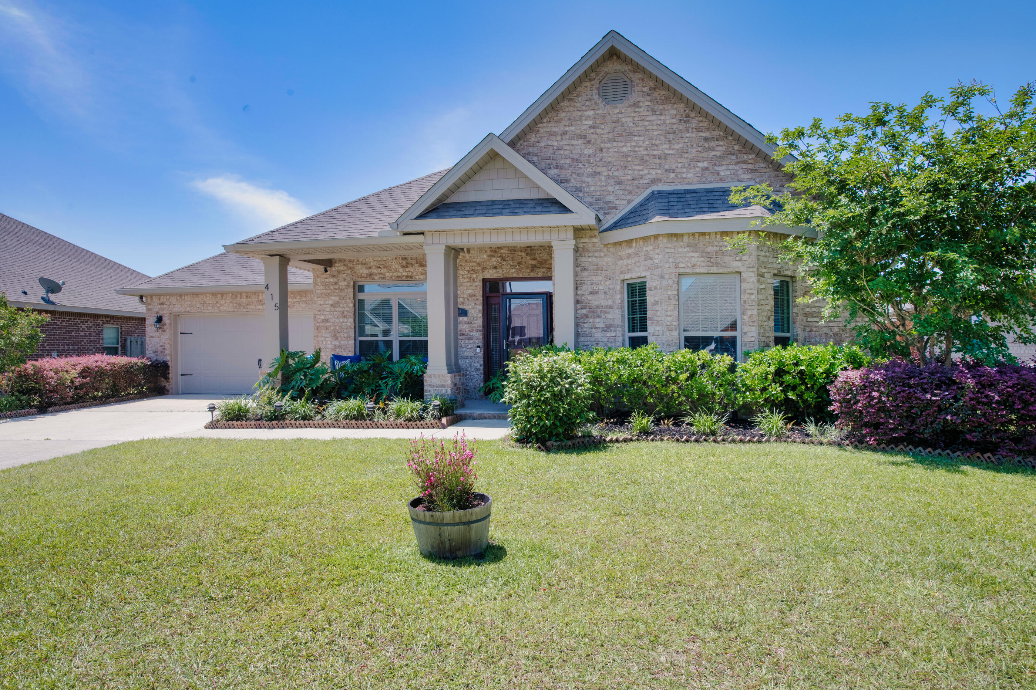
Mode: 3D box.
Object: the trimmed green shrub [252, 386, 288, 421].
[{"bbox_3d":[-3.891,0.928,10.399,0.560,0.560,0.520,-1,0,0],"label":"trimmed green shrub"}]

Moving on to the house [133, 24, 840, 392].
[{"bbox_3d":[-1.921,-1.972,17.779,17.600,6.500,14.000,-1,0,8],"label":"house"}]

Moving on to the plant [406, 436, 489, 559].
[{"bbox_3d":[-0.457,0.979,4.348,0.550,0.790,0.550,-1,0,0],"label":"plant"}]

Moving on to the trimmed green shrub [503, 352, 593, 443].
[{"bbox_3d":[0.375,0.649,8.399,1.100,1.100,1.050,-1,0,0],"label":"trimmed green shrub"}]

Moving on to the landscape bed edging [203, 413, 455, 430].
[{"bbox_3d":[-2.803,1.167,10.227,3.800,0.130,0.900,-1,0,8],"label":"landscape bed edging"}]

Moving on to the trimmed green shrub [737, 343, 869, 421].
[{"bbox_3d":[4.200,0.518,9.799,1.820,1.100,1.200,-1,0,8],"label":"trimmed green shrub"}]

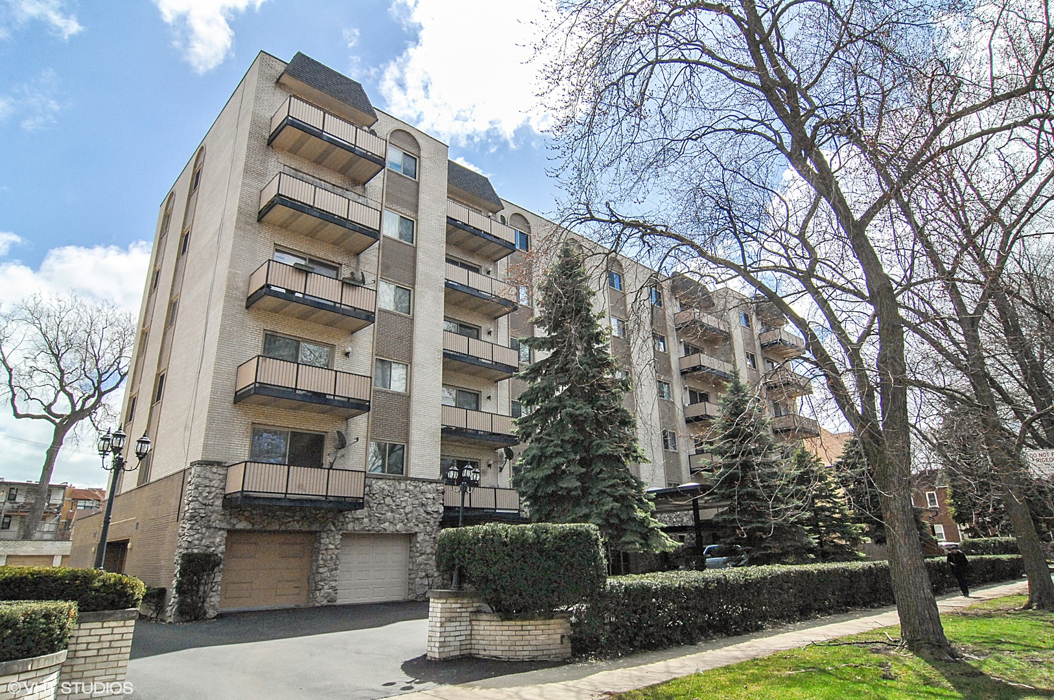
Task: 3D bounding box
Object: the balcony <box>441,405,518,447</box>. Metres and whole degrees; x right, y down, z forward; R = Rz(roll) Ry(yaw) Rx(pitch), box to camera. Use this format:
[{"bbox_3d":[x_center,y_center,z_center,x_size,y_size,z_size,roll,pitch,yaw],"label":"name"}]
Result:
[{"bbox_3d":[-2.251,3.092,24.225,4.001,1.087,1.428,15,-25,-41],"label":"balcony"}]

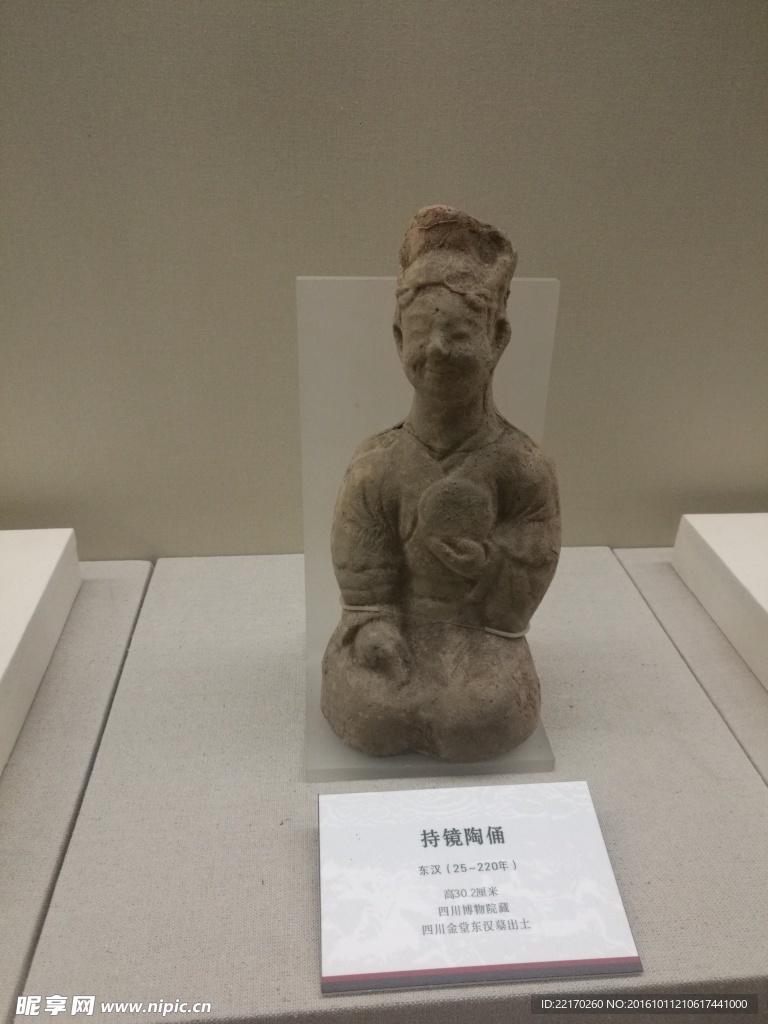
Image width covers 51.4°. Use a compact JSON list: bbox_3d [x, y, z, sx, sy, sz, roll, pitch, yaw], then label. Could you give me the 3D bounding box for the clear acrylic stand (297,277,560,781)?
[{"bbox_3d":[0.028,0.013,0.464,0.150,0.268,0.114,-1,29,-6],"label":"clear acrylic stand"}]

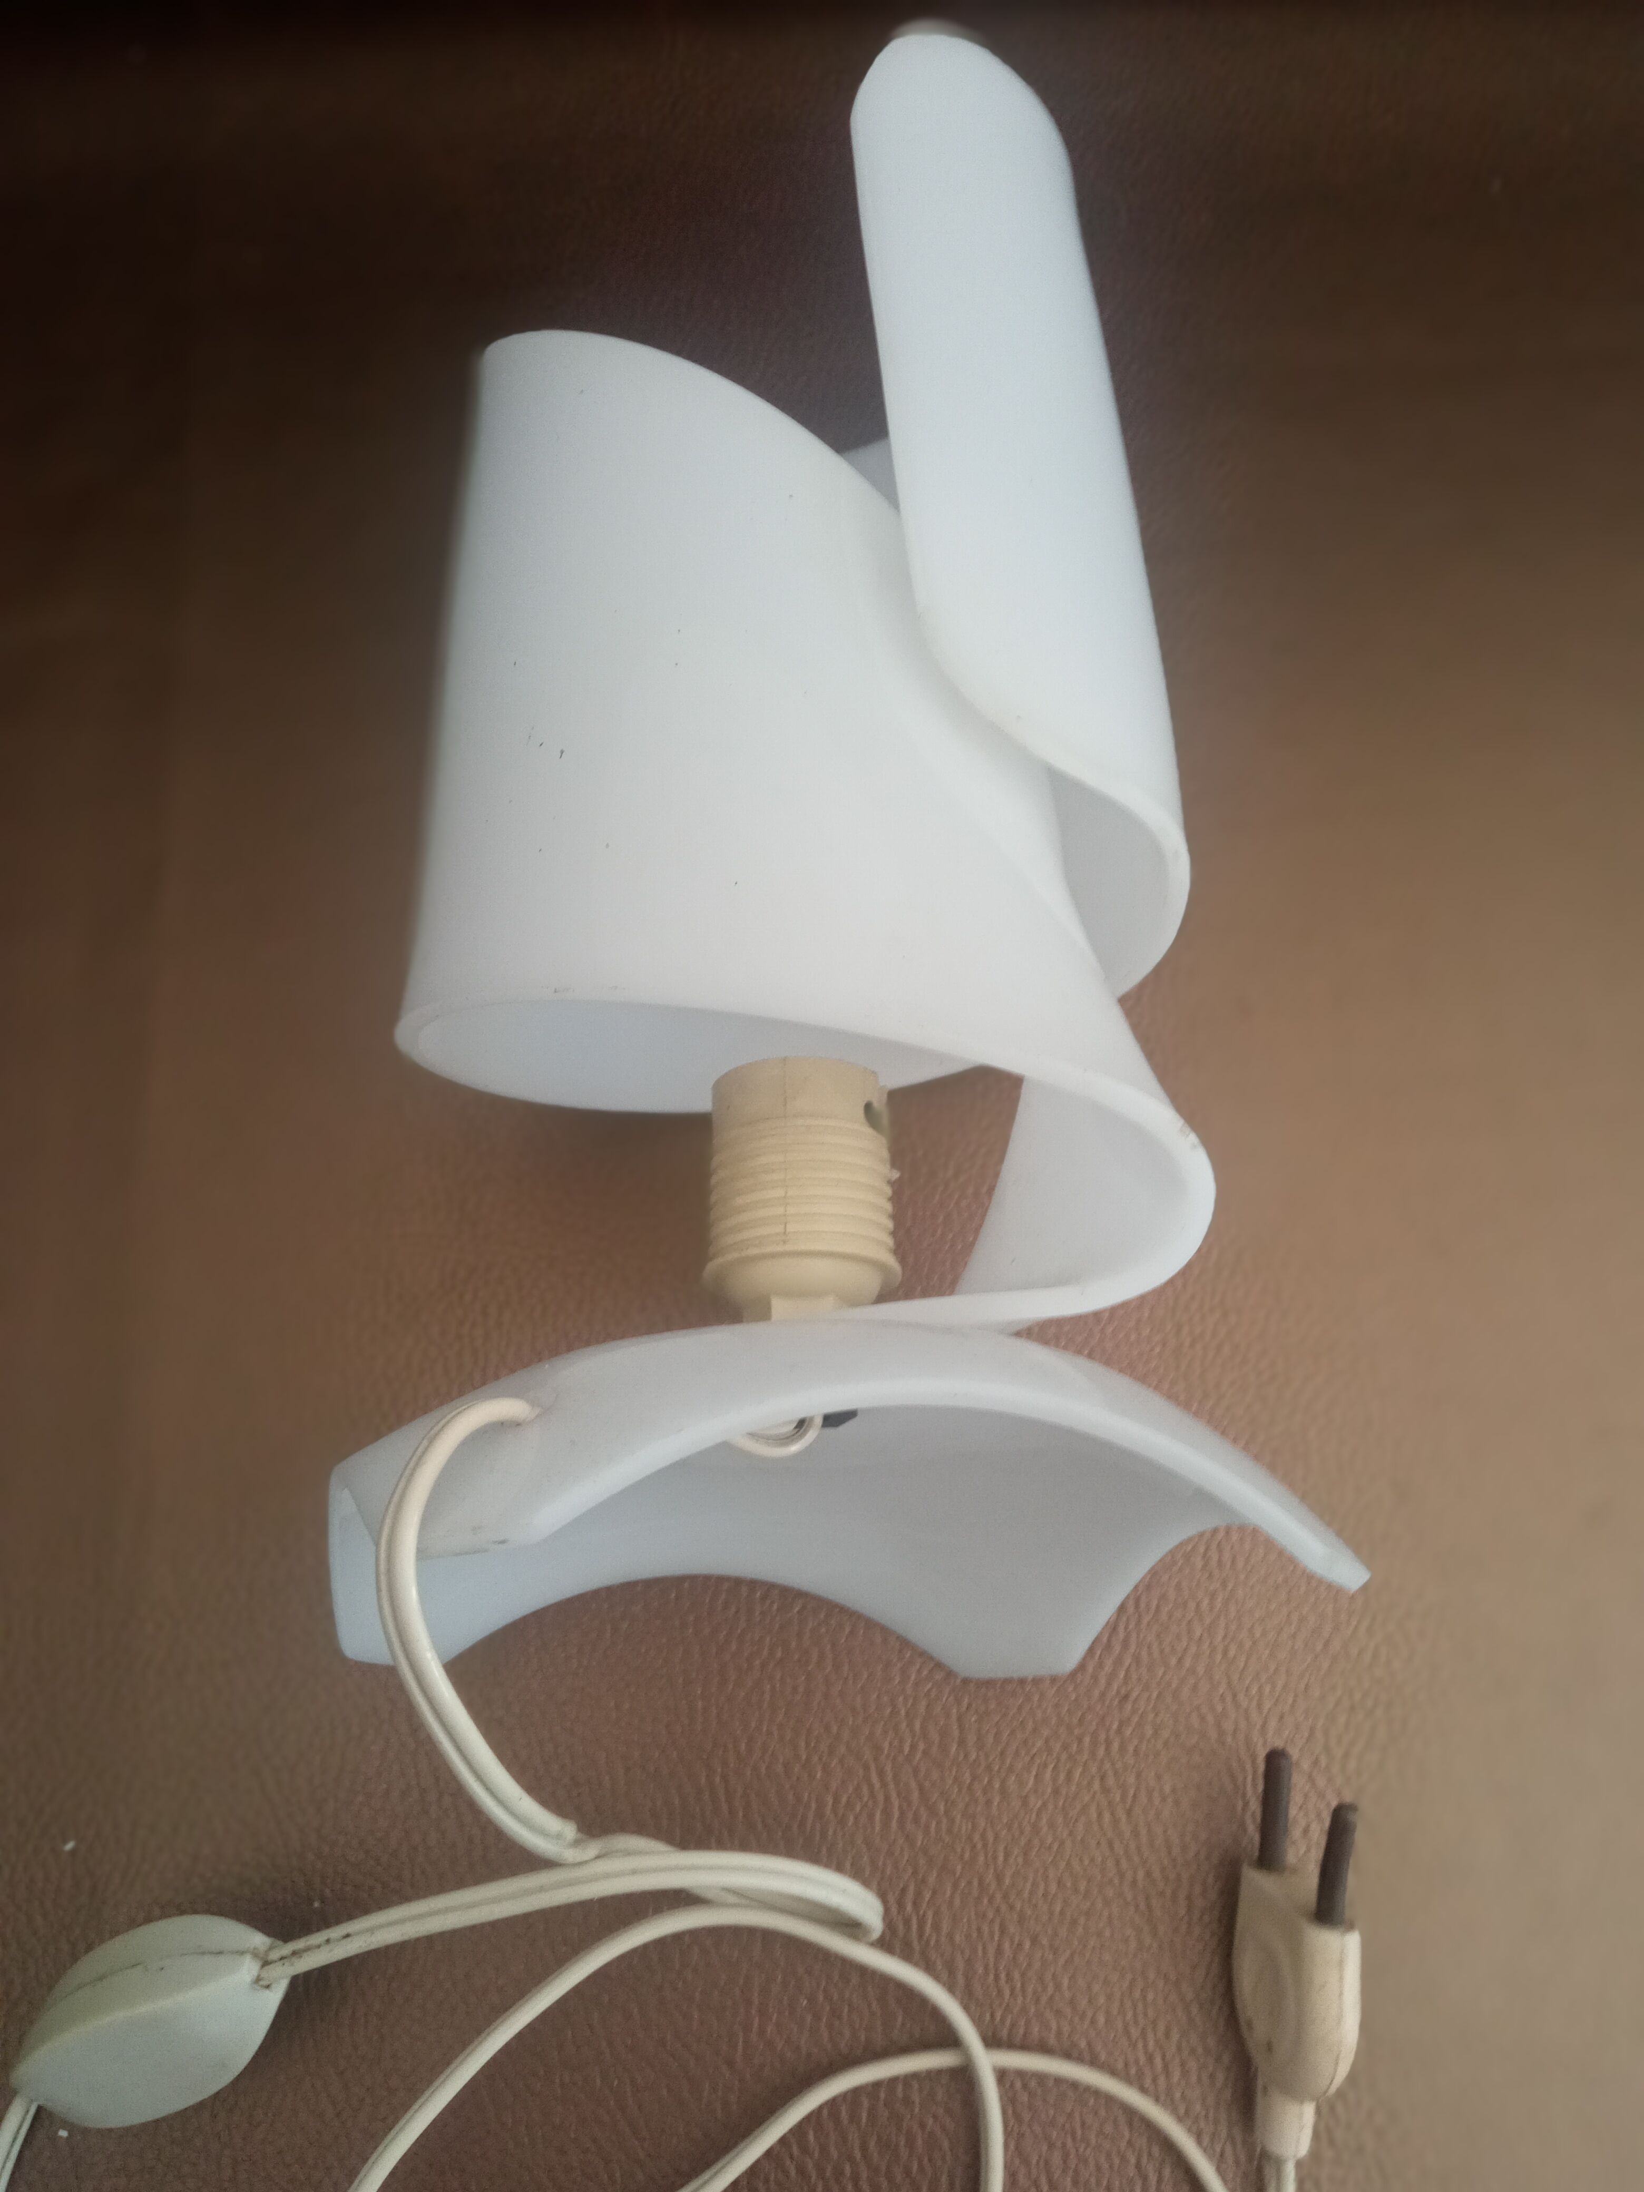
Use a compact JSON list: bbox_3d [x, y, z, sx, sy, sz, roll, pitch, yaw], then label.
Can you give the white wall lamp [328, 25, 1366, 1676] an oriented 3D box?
[{"bbox_3d":[-0.004,-0.057,0.293,0.129,0.122,0.285,6,65,-15],"label":"white wall lamp"}]

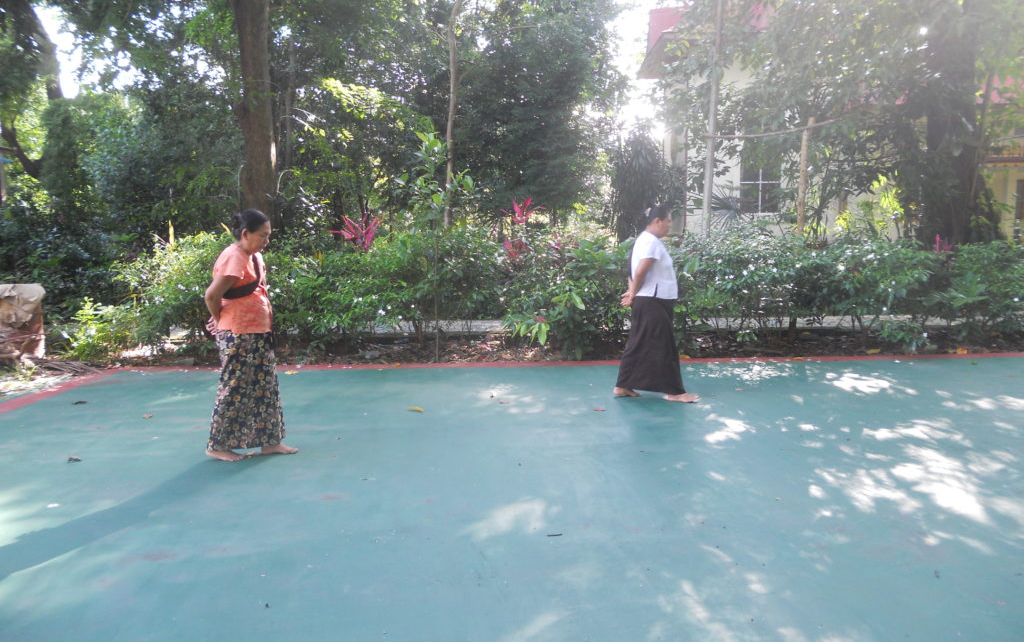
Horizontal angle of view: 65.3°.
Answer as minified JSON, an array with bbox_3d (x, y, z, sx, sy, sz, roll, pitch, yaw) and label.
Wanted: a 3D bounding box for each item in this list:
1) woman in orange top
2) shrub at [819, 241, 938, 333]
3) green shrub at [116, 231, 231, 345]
[{"bbox_3d":[-1.615,0.093,4.887,0.550,1.530,0.470,-1,9,-2],"label":"woman in orange top"},{"bbox_3d":[3.997,-0.349,8.686,1.181,1.114,1.000,-1,9,-2],"label":"shrub"},{"bbox_3d":[-3.575,-0.319,8.498,1.203,1.261,1.000,-1,9,-2],"label":"green shrub"}]

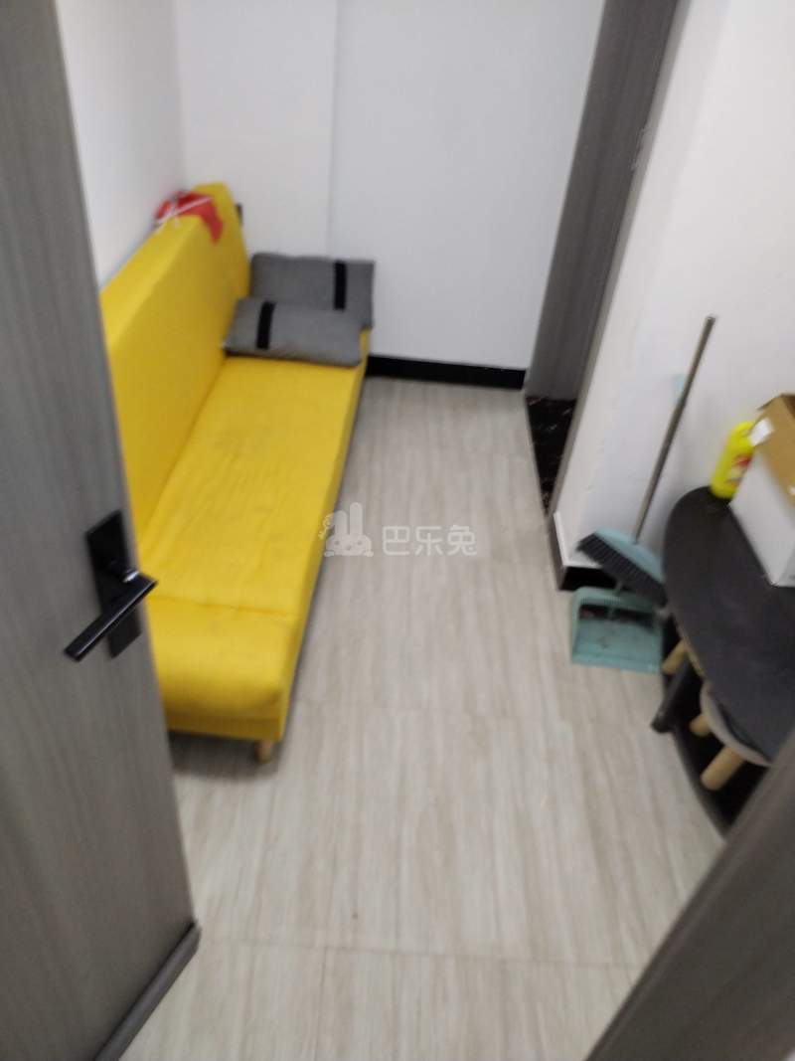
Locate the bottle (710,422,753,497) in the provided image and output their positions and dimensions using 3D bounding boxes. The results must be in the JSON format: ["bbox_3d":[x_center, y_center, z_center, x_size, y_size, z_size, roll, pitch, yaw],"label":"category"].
[{"bbox_3d":[0.897,-0.184,2.087,0.072,0.205,0.060,4,39,-3],"label":"bottle"}]

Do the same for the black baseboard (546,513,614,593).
[{"bbox_3d":[0.593,0.064,2.526,0.190,0.096,0.280,4,39,-3],"label":"black baseboard"}]

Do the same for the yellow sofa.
[{"bbox_3d":[-0.501,-0.320,2.317,0.700,0.770,1.890,5,38,-1],"label":"yellow sofa"}]

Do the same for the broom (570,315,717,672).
[{"bbox_3d":[0.673,-0.071,2.020,0.280,0.950,0.280,4,39,-3],"label":"broom"}]

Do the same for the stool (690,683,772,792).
[{"bbox_3d":[0.866,0.490,1.928,0.290,0.225,0.290,4,39,-3],"label":"stool"}]

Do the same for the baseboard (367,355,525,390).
[{"bbox_3d":[0.196,-0.667,3.382,0.680,0.096,0.020,4,39,-3],"label":"baseboard"}]

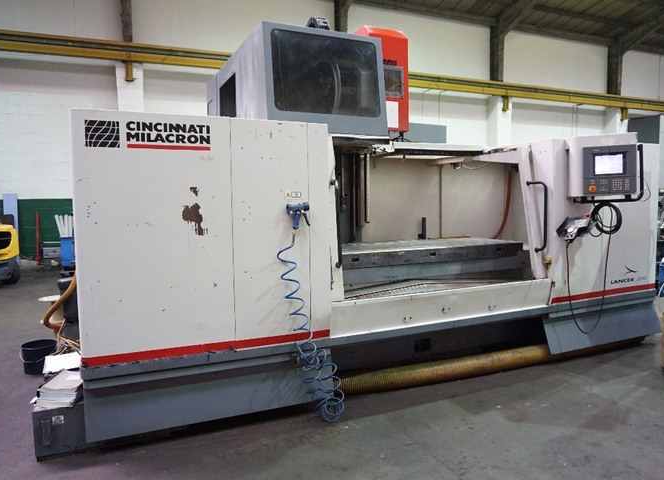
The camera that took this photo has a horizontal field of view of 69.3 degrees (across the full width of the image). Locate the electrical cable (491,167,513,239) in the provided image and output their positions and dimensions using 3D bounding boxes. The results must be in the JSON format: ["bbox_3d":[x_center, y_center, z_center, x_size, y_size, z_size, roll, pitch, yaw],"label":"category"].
[{"bbox_3d":[2.032,-0.430,5.750,0.173,0.878,0.170,-3,5,-23],"label":"electrical cable"}]

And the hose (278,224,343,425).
[{"bbox_3d":[-0.142,0.561,3.230,0.410,1.215,0.200,-3,5,-23],"label":"hose"}]

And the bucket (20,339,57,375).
[{"bbox_3d":[-2.610,1.050,4.302,0.280,0.240,0.280,-3,5,-23],"label":"bucket"}]

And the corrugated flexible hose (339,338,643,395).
[{"bbox_3d":[1.550,1.029,4.215,3.340,0.172,0.250,-3,5,-23],"label":"corrugated flexible hose"}]

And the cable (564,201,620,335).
[{"bbox_3d":[2.179,0.227,4.022,0.382,1.106,0.160,0,5,5],"label":"cable"}]

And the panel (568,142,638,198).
[{"bbox_3d":[2.289,-0.594,4.062,0.457,0.461,0.240,0,1,14],"label":"panel"}]

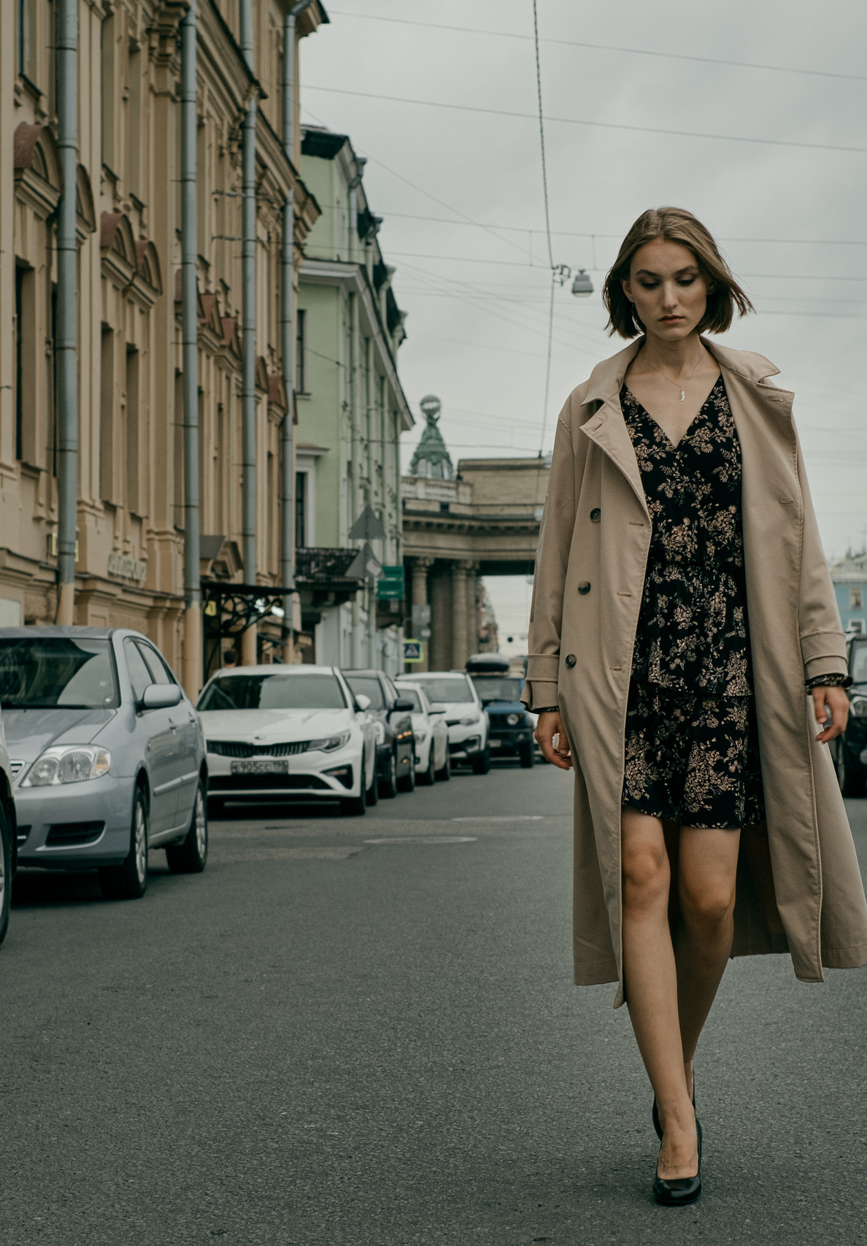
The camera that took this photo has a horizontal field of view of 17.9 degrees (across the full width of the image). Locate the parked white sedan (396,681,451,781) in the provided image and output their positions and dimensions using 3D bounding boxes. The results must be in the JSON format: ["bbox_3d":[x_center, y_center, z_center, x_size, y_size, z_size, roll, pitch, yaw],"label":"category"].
[{"bbox_3d":[-0.740,1.510,38.900,1.760,1.450,4.500,0,-2,5],"label":"parked white sedan"}]

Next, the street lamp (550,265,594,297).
[{"bbox_3d":[2.380,-5.850,47.000,0.660,0.550,0.420,0,-2,3],"label":"street lamp"}]

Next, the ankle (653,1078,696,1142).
[{"bbox_3d":[0.432,0.877,4.960,0.075,0.115,0.100,0,-2,4],"label":"ankle"}]

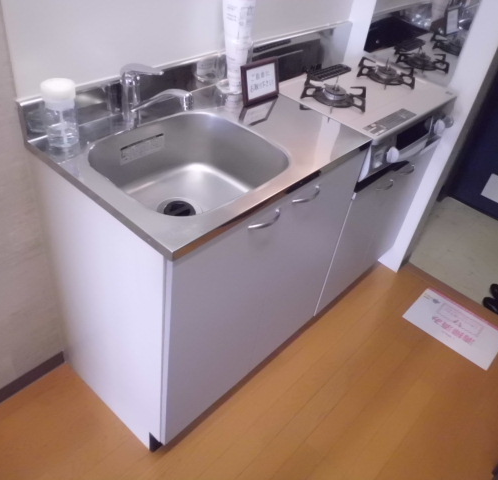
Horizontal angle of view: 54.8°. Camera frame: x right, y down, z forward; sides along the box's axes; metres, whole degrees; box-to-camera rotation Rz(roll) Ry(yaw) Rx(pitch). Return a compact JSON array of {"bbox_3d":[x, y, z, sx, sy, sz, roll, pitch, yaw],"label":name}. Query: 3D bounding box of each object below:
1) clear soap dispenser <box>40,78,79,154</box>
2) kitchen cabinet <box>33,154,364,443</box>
[{"bbox_3d":[-0.411,-0.274,1.058,0.072,0.127,0.072,34,46,26],"label":"clear soap dispenser"},{"bbox_3d":[-0.136,0.078,1.463,0.485,0.811,0.711,34,46,26],"label":"kitchen cabinet"}]

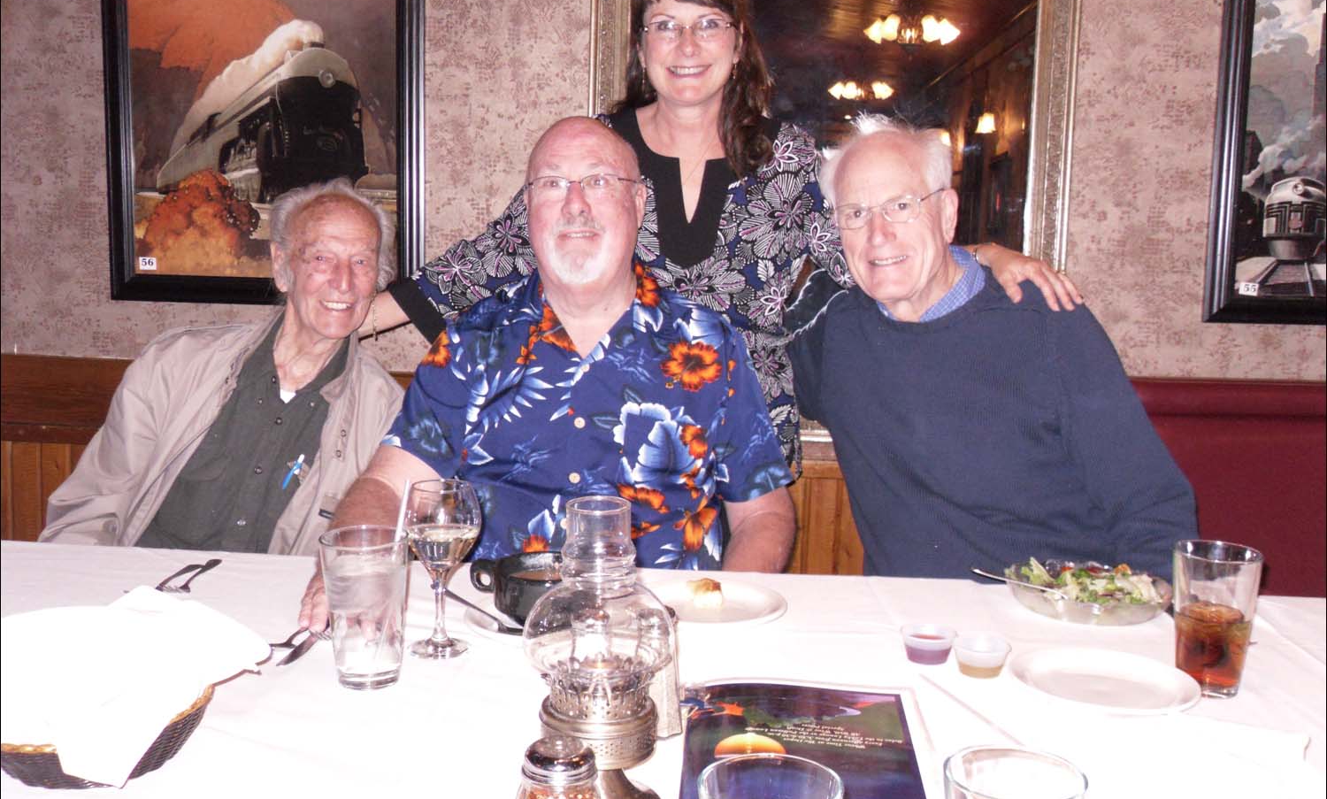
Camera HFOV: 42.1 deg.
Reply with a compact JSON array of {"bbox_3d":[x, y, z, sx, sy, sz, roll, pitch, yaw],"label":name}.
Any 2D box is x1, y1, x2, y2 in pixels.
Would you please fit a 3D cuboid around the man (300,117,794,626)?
[{"bbox_3d":[-0.120,0.267,2.381,0.660,1.300,0.760,1,11,-3],"label":"man"}]

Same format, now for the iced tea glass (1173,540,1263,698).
[{"bbox_3d":[0.567,0.228,1.775,0.088,0.149,0.088,2,11,0],"label":"iced tea glass"}]

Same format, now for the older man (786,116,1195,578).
[{"bbox_3d":[0.440,0.278,2.403,0.600,1.300,0.740,4,11,13],"label":"older man"}]

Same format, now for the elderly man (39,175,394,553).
[{"bbox_3d":[-0.671,0.274,2.555,0.580,1.190,0.720,0,11,-8],"label":"elderly man"}]

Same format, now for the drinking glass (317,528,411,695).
[{"bbox_3d":[-0.298,0.211,1.736,0.088,0.149,0.088,2,11,0],"label":"drinking glass"}]

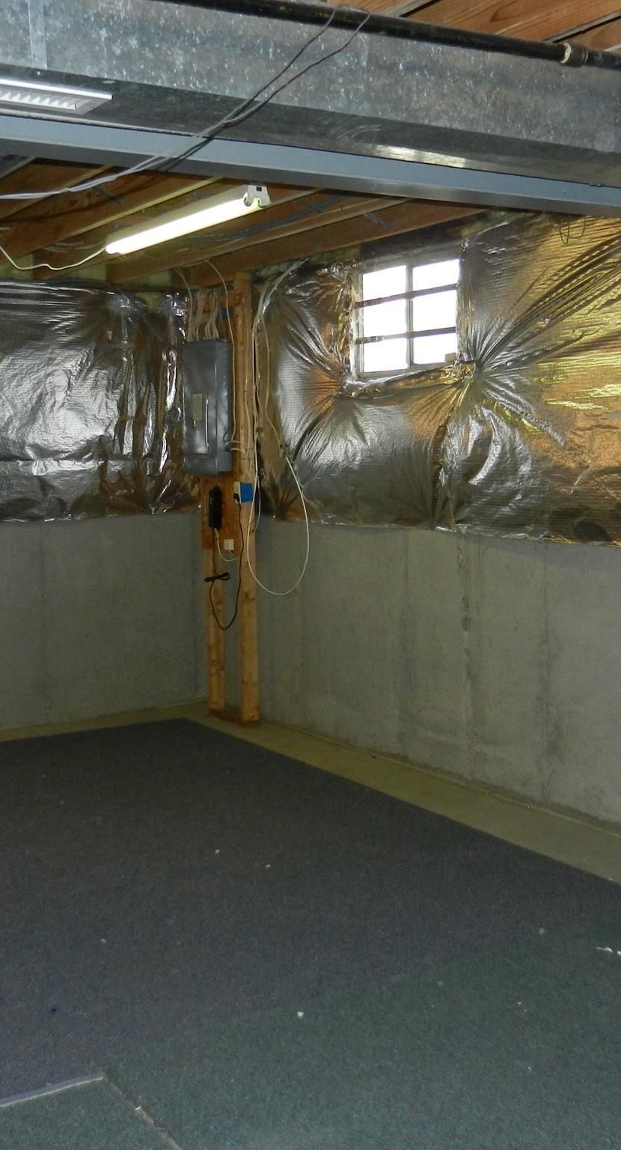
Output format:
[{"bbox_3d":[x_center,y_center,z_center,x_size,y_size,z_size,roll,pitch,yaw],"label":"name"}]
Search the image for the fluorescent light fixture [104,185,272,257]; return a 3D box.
[{"bbox_3d":[-0.505,-1.340,4.914,0.110,0.085,1.245,-5,7,-32],"label":"fluorescent light fixture"}]

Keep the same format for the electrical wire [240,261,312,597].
[{"bbox_3d":[-0.172,-0.713,6.634,0.150,1.710,0.470,-5,7,-32],"label":"electrical wire"}]

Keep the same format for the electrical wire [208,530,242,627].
[{"bbox_3d":[-0.475,0.013,6.908,0.055,0.540,0.360,-5,7,-32],"label":"electrical wire"}]

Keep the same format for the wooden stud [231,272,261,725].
[{"bbox_3d":[-0.344,-0.392,6.840,0.089,2.385,0.040,-5,7,-32],"label":"wooden stud"}]

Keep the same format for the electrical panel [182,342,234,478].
[{"bbox_3d":[-0.552,-0.881,6.847,0.105,0.685,0.370,-5,7,-32],"label":"electrical panel"}]

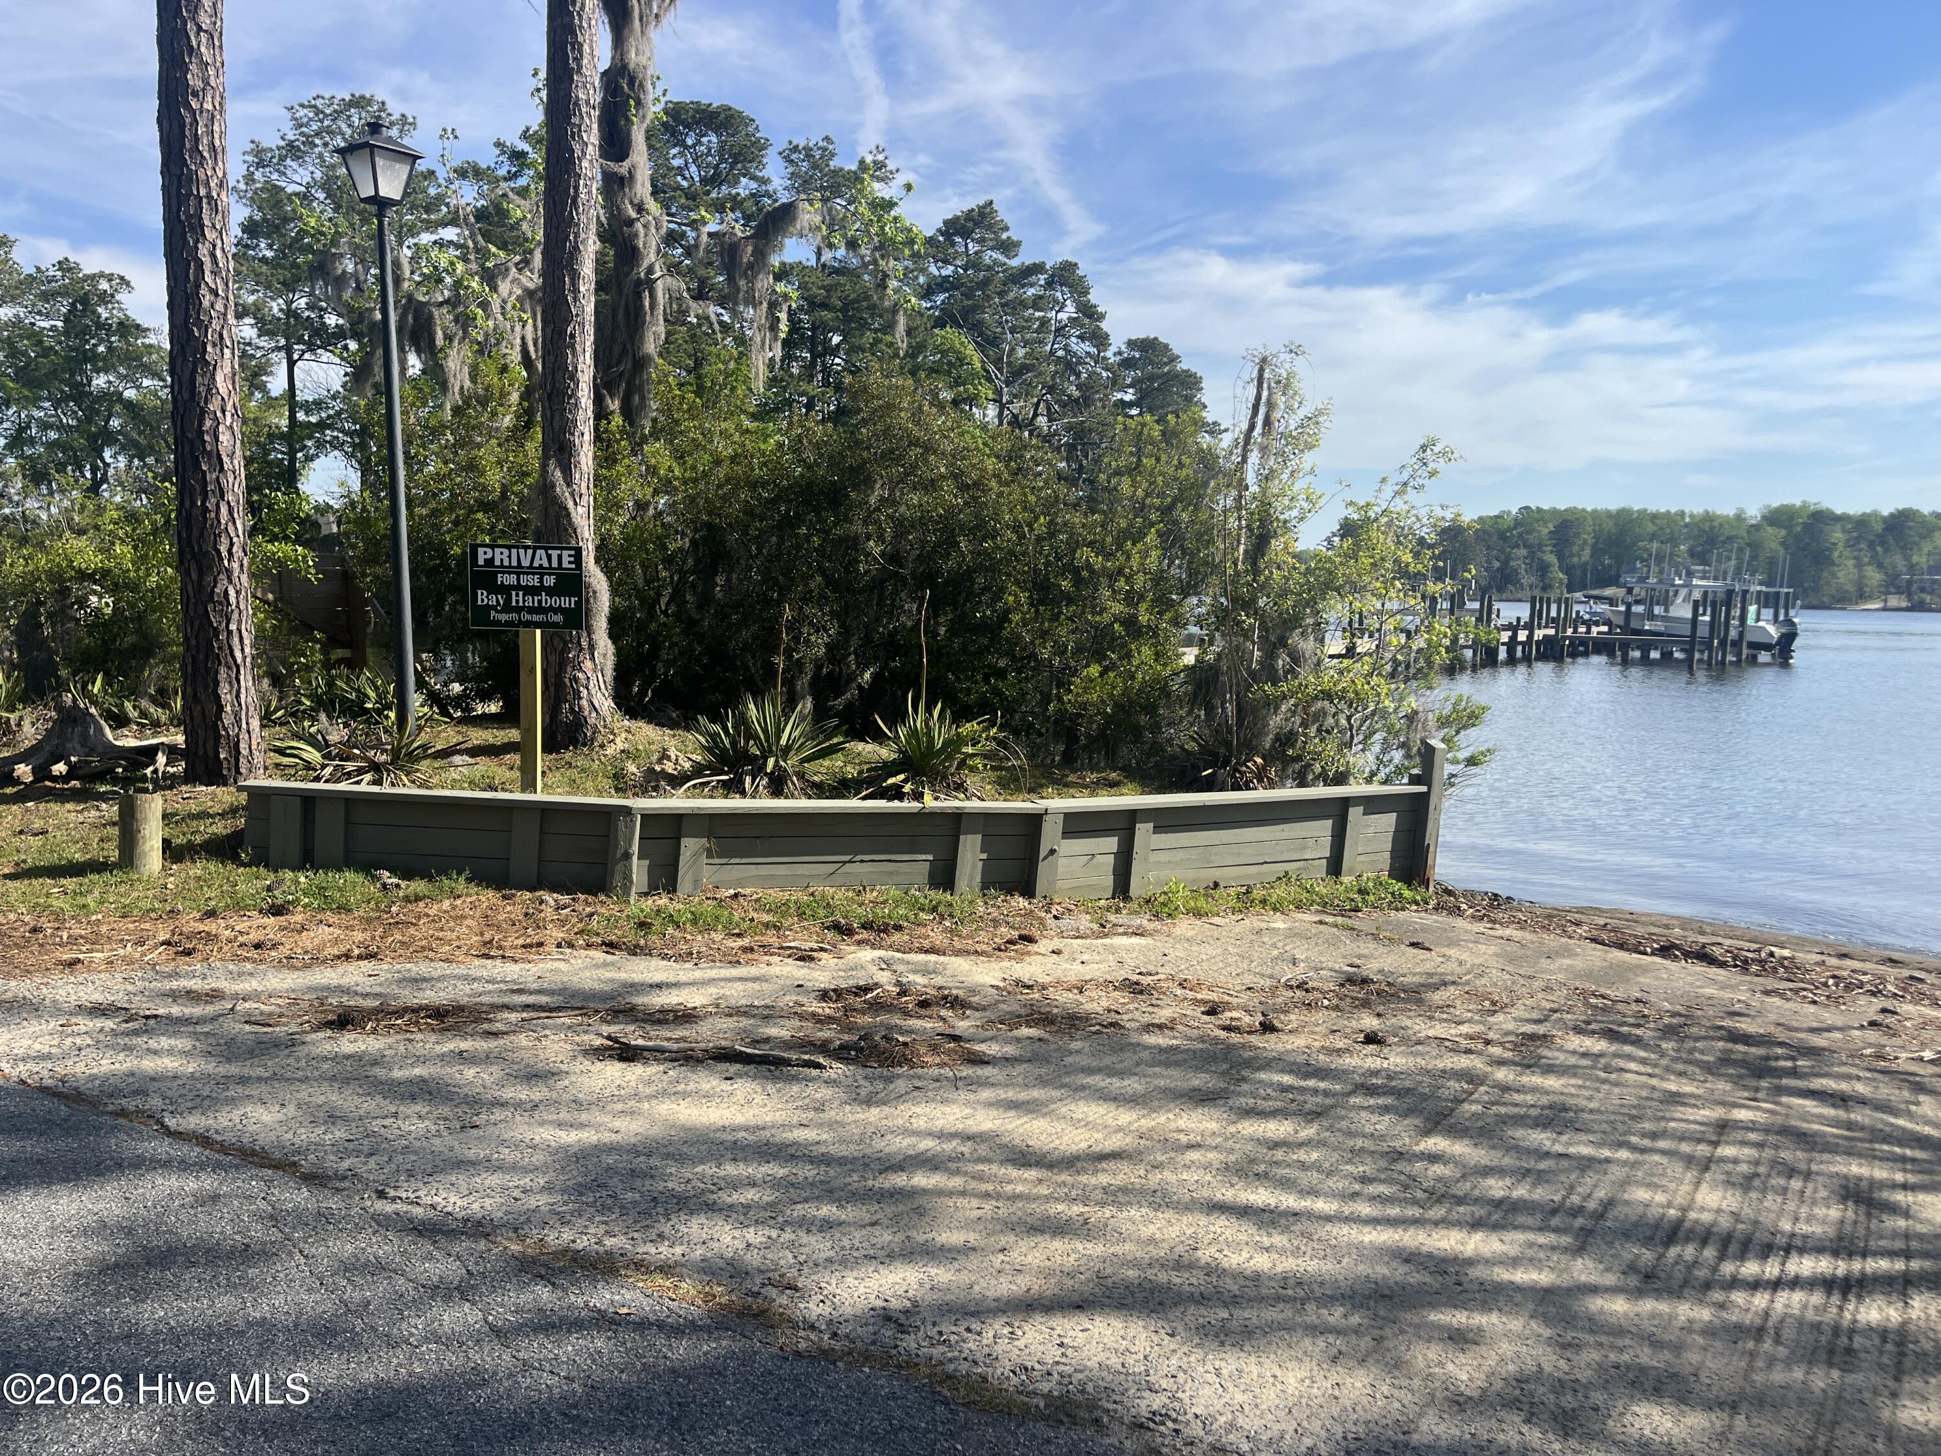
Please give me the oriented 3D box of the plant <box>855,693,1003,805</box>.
[{"bbox_3d":[-0.217,0.100,8.152,0.810,0.580,0.850,1,6,-2],"label":"plant"}]

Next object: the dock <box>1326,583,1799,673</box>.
[{"bbox_3d":[23.411,-3.861,54.394,8.730,3.200,34.920,5,7,34],"label":"dock"}]

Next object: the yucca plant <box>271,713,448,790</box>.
[{"bbox_3d":[-3.636,0.061,8.692,1.020,0.420,0.900,-1,6,-23],"label":"yucca plant"}]

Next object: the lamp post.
[{"bbox_3d":[-3.944,-1.987,9.977,0.440,4.180,0.440,3,7,26],"label":"lamp post"}]

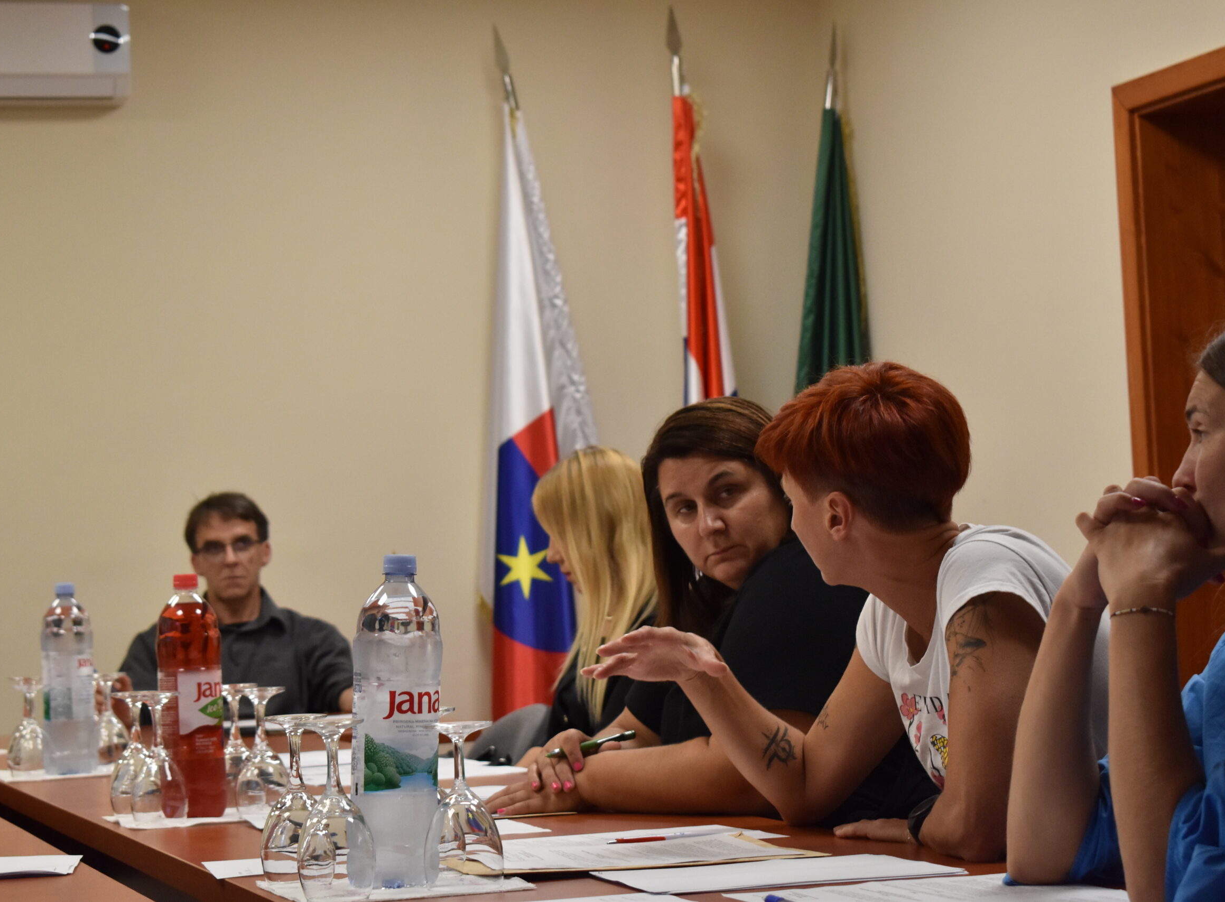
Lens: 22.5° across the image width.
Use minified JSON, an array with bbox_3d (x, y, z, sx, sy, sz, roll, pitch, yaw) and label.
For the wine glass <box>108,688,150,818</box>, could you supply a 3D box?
[{"bbox_3d":[-0.658,0.413,4.215,0.073,0.168,0.073,-1,-3,-18],"label":"wine glass"}]

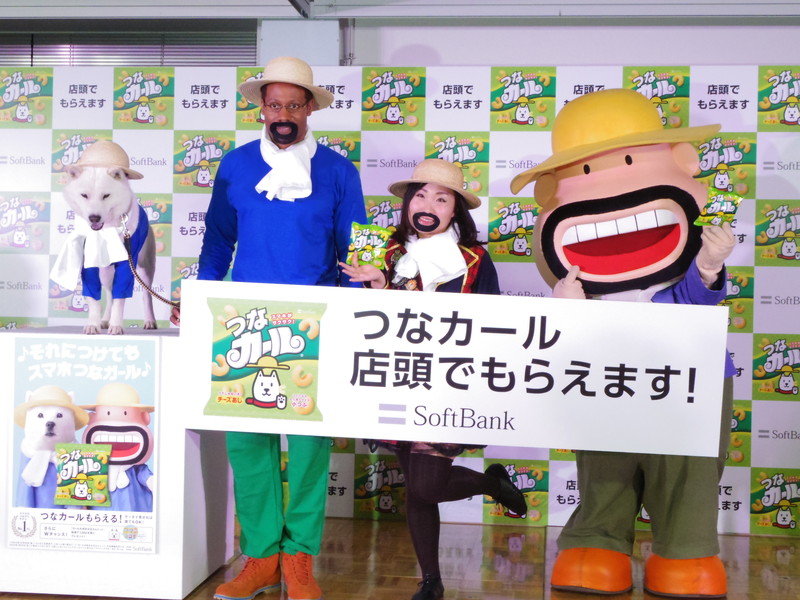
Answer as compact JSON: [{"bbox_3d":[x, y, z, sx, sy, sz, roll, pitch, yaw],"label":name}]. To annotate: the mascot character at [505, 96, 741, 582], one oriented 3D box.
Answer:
[{"bbox_3d":[0.799,0.135,4.864,0.800,1.830,0.720,1,0,5],"label":"mascot character"}]

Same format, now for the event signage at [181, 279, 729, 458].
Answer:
[{"bbox_3d":[0.163,0.226,4.350,1.800,0.500,0.020,3,4,3],"label":"event signage"}]

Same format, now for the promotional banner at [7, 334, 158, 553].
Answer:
[{"bbox_3d":[-1.070,0.484,4.453,0.517,0.730,0.015,1,0,6],"label":"promotional banner"}]

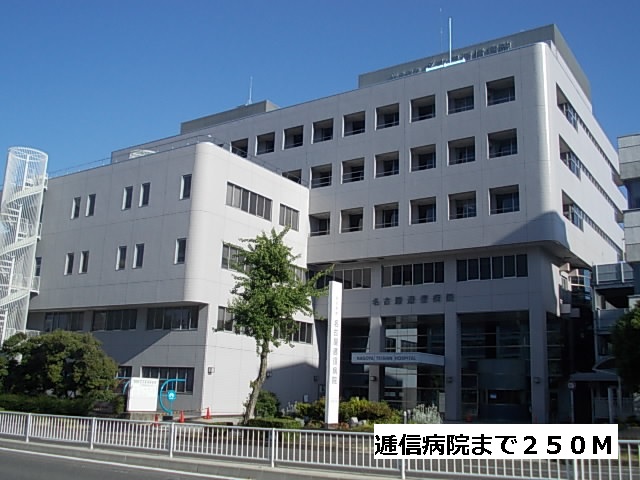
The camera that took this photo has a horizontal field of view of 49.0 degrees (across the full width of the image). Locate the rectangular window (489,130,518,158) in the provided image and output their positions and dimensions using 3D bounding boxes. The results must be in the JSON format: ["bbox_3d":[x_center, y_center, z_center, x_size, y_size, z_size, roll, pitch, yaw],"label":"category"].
[{"bbox_3d":[12.400,-6.427,47.599,1.992,1.764,0.250,-7,-16,33],"label":"rectangular window"}]

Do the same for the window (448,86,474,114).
[{"bbox_3d":[9.976,-9.778,49.484,1.966,1.778,0.300,-7,-16,34],"label":"window"}]

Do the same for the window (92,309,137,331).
[{"bbox_3d":[-14.517,5.727,49.771,4.674,1.421,0.200,-7,-16,34],"label":"window"}]

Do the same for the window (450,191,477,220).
[{"bbox_3d":[9.820,-2.337,48.325,1.992,1.764,0.250,-7,-16,33],"label":"window"}]

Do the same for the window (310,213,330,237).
[{"bbox_3d":[0.033,-1.153,54.286,1.966,1.778,0.300,-7,-16,34],"label":"window"}]

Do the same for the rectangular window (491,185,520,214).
[{"bbox_3d":[12.126,-2.584,46.142,1.966,1.778,0.300,-7,-16,34],"label":"rectangular window"}]

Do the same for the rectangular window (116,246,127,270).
[{"bbox_3d":[-13.815,1.299,49.324,0.879,1.659,0.200,-7,-16,34],"label":"rectangular window"}]

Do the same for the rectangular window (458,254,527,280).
[{"bbox_3d":[11.447,1.923,46.833,4.897,1.507,0.150,-7,-16,33],"label":"rectangular window"}]

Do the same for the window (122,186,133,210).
[{"bbox_3d":[-13.669,-2.948,50.306,0.879,1.666,0.200,-7,-16,34],"label":"window"}]

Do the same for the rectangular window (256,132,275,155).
[{"bbox_3d":[-4.644,-8.160,59.772,1.992,1.764,0.250,-7,-16,33],"label":"rectangular window"}]

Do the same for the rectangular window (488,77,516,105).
[{"bbox_3d":[12.395,-10.064,47.856,1.966,1.778,0.300,-7,-16,34],"label":"rectangular window"}]

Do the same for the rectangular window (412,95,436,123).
[{"bbox_3d":[7.504,-9.434,50.926,2.028,1.737,0.300,-7,-16,33],"label":"rectangular window"}]

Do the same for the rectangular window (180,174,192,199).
[{"bbox_3d":[-8.795,-3.478,46.398,0.929,1.611,0.250,-7,-16,33],"label":"rectangular window"}]

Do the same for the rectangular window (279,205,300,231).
[{"bbox_3d":[-2.303,-1.601,52.572,0.150,1.627,2.432,-7,-16,33],"label":"rectangular window"}]

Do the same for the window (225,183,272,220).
[{"bbox_3d":[-4.899,-2.574,48.844,0.150,1.614,4.955,-7,-16,33],"label":"window"}]

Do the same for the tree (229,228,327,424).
[{"bbox_3d":[-1.765,3.487,28.104,3.838,8.080,3.646,2,-13,0],"label":"tree"}]

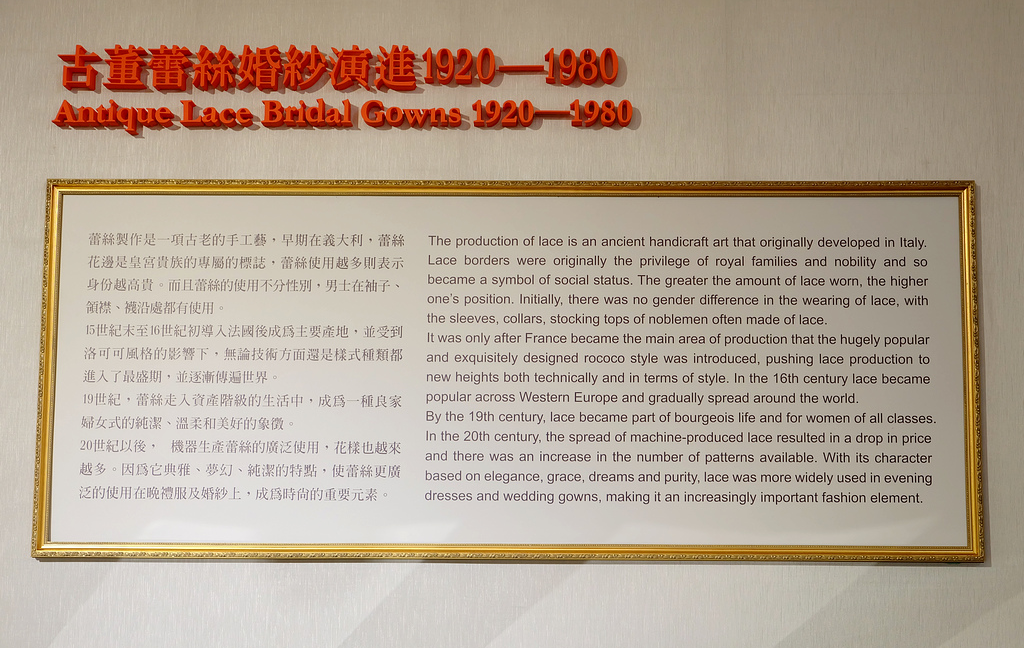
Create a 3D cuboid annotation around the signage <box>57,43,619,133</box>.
[{"bbox_3d":[-0.301,-0.416,2.182,1.024,0.155,0.031,0,-5,1],"label":"signage"}]

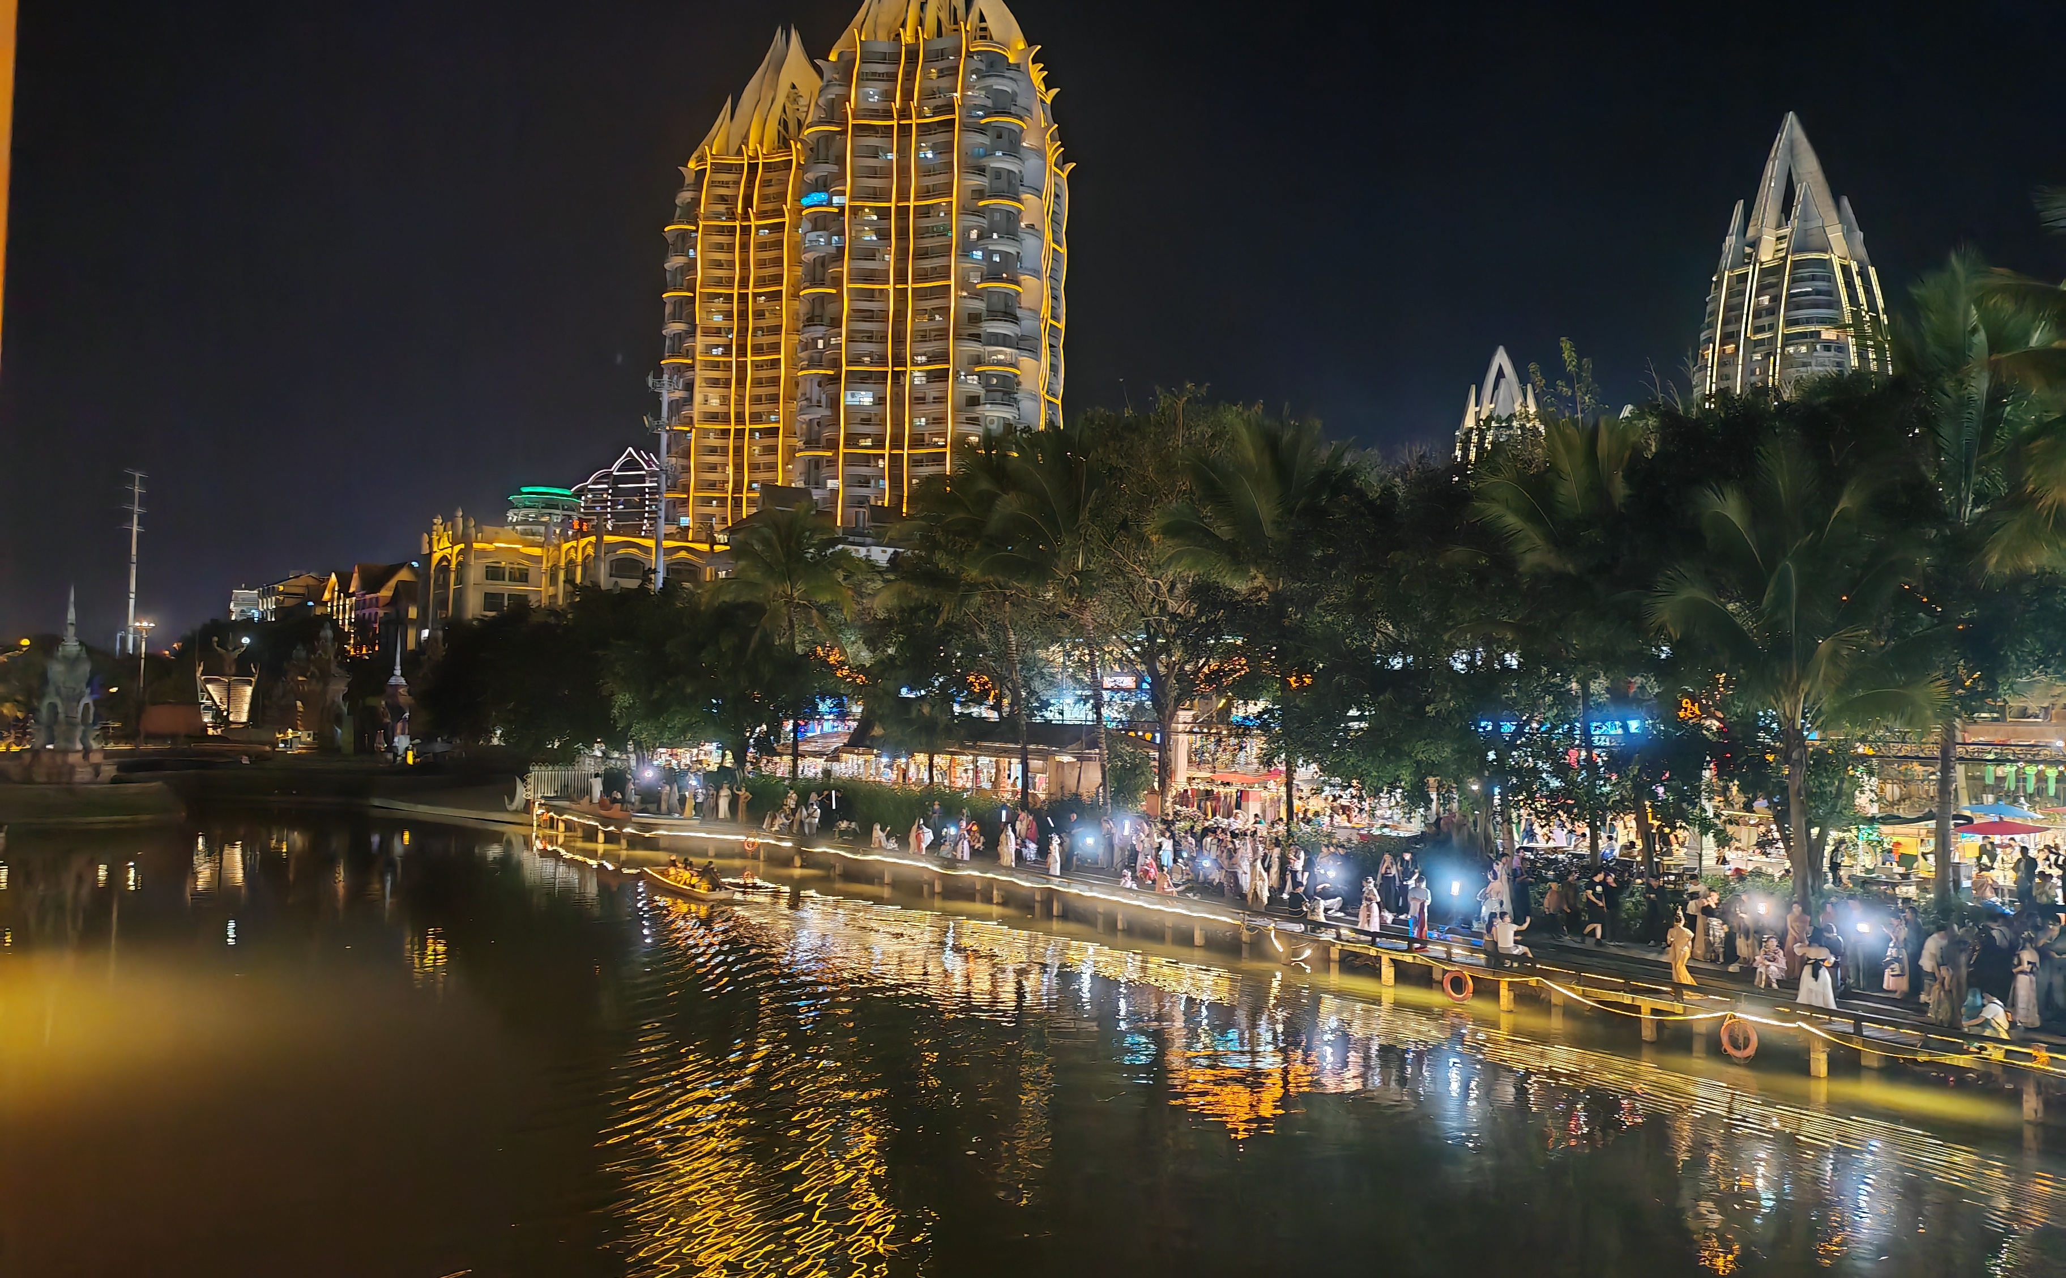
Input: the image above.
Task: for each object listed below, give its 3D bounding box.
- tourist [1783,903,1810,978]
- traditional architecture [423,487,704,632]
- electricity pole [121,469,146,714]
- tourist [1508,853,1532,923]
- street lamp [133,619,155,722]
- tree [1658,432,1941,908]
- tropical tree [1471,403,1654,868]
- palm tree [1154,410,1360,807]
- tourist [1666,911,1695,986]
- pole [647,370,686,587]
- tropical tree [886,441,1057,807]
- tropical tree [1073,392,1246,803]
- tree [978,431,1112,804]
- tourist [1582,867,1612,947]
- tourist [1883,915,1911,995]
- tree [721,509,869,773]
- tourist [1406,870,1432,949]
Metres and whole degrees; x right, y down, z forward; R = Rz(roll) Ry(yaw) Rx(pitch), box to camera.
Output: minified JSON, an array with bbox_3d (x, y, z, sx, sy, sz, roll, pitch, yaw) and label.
[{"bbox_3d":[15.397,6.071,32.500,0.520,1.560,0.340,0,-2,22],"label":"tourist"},{"bbox_3d":[-54.702,-2.636,188.000,28.000,27.300,18.000,3,-3,-37],"label":"traditional architecture"},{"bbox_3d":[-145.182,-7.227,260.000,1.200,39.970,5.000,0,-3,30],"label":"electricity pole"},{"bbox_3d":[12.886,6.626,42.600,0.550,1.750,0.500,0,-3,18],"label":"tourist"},{"bbox_3d":[-82.707,3.681,150.000,1.900,11.120,1.400,2,-2,-18],"label":"street lamp"},{"bbox_3d":[19.404,1.532,41.000,7.000,12.042,7.000,1,-3,0],"label":"tree"},{"bbox_3d":[14.565,0.441,44.000,5.000,13.270,5.000,1,-2,0],"label":"tropical tree"},{"bbox_3d":[7.370,-0.208,52.000,6.400,14.530,6.200,1,-2,0],"label":"palm tree"},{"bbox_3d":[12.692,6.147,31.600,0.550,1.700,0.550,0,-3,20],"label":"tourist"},{"bbox_3d":[-33.186,-6.298,145.000,3.200,35.433,3.200,1,-3,0],"label":"pole"},{"bbox_3d":[-2.535,0.090,67.500,7.200,16.454,7.200,1,-3,0],"label":"tropical tree"},{"bbox_3d":[4.639,-0.405,59.000,6.500,16.957,6.500,1,-3,0],"label":"tropical tree"},{"bbox_3d":[0.732,-0.264,58.500,5.200,15.120,5.200,1,-2,0],"label":"tree"},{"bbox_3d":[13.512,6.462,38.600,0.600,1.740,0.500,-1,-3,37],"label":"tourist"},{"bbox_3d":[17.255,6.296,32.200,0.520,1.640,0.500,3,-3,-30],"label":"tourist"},{"bbox_3d":[-12.494,1.011,84.000,7.400,15.716,7.400,1,-3,0],"label":"tree"},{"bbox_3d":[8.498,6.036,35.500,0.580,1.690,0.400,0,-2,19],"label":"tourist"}]

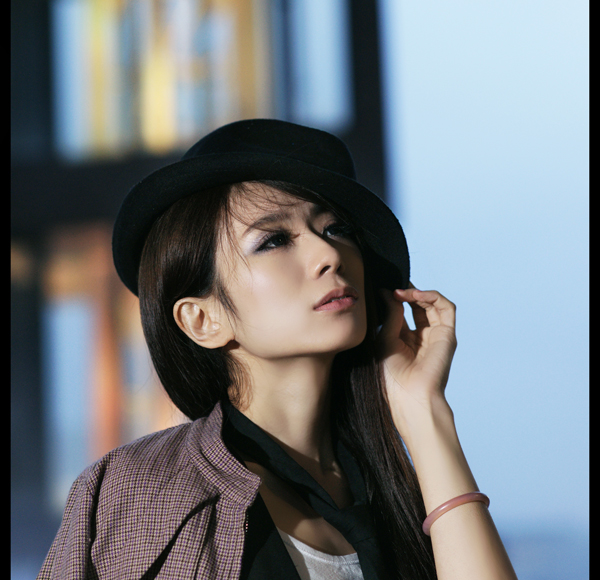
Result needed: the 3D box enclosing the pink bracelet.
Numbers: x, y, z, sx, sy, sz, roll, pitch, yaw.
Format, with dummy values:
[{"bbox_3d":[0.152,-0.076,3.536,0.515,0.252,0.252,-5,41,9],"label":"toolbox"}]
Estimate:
[{"bbox_3d":[0.139,0.199,1.880,0.065,0.009,0.065,-13,-35,-16],"label":"pink bracelet"}]

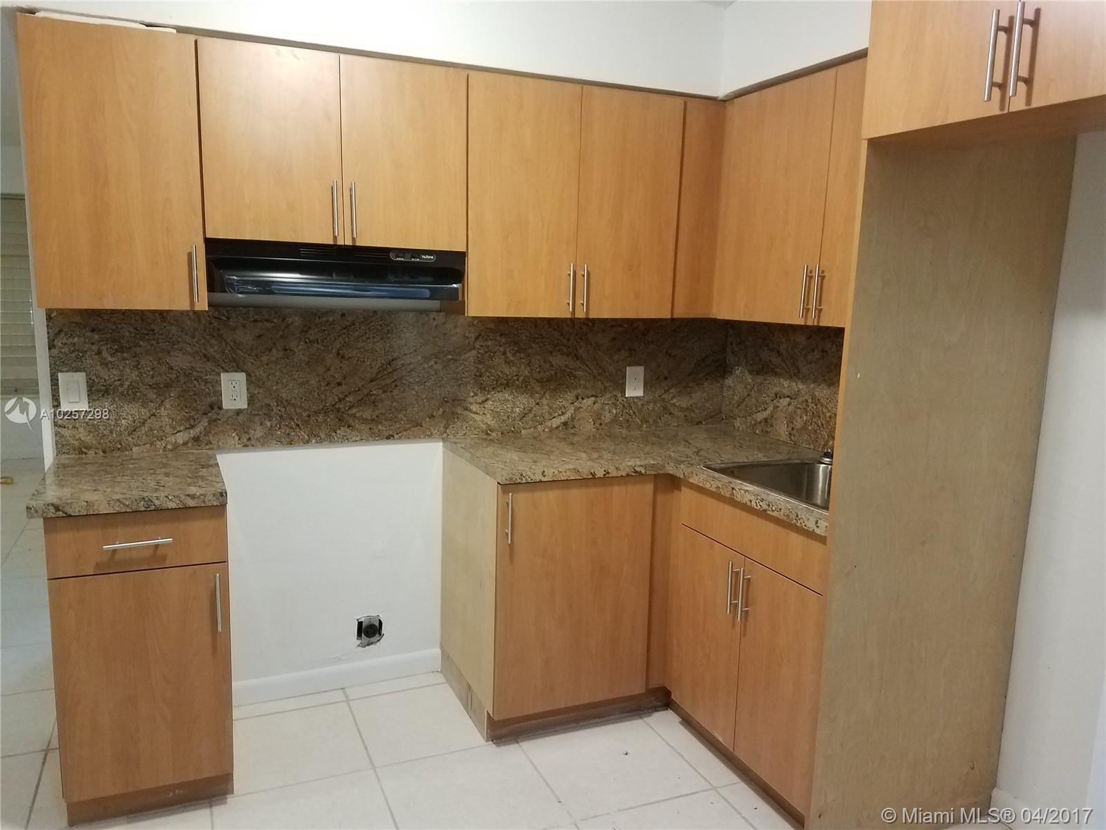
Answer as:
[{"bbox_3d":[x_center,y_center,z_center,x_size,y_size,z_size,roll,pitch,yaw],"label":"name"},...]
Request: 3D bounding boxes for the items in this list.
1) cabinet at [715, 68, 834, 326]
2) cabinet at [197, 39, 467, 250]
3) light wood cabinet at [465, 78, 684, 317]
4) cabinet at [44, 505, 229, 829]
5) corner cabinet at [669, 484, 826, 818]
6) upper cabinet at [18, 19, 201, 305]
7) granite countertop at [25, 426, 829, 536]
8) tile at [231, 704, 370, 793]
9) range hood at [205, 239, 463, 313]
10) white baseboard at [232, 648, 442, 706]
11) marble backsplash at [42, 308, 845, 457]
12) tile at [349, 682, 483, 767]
[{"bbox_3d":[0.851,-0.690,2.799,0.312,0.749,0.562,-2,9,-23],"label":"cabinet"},{"bbox_3d":[-0.687,-0.805,2.614,0.771,0.544,0.332,-2,9,-23],"label":"cabinet"},{"bbox_3d":[0.020,-0.731,2.929,0.770,0.749,0.332,-2,9,-23],"label":"light wood cabinet"},{"bbox_3d":[-1.194,0.633,2.472,0.415,0.875,0.622,-2,9,-23],"label":"cabinet"},{"bbox_3d":[0.832,0.673,2.554,0.631,0.875,0.710,-2,9,-23],"label":"corner cabinet"},{"bbox_3d":[-1.242,-0.684,2.403,0.423,0.749,0.321,-2,9,-23],"label":"upper cabinet"},{"bbox_3d":[-0.125,0.204,2.437,2.452,0.038,1.390,-2,9,-23],"label":"granite countertop"},{"bbox_3d":[-0.847,1.061,2.660,0.463,0.010,0.463,-2,9,-23],"label":"tile"},{"bbox_3d":[-0.673,-0.451,2.613,0.763,0.155,0.450,-2,9,-23],"label":"range hood"},{"bbox_3d":[-0.777,0.953,3.036,0.769,0.095,0.015,-2,9,-23],"label":"white baseboard"},{"bbox_3d":[-0.395,-0.144,3.018,2.475,0.462,0.020,-2,9,-23],"label":"marble backsplash"},{"bbox_3d":[-0.432,1.045,2.835,0.440,0.010,0.463,-2,9,-23],"label":"tile"}]

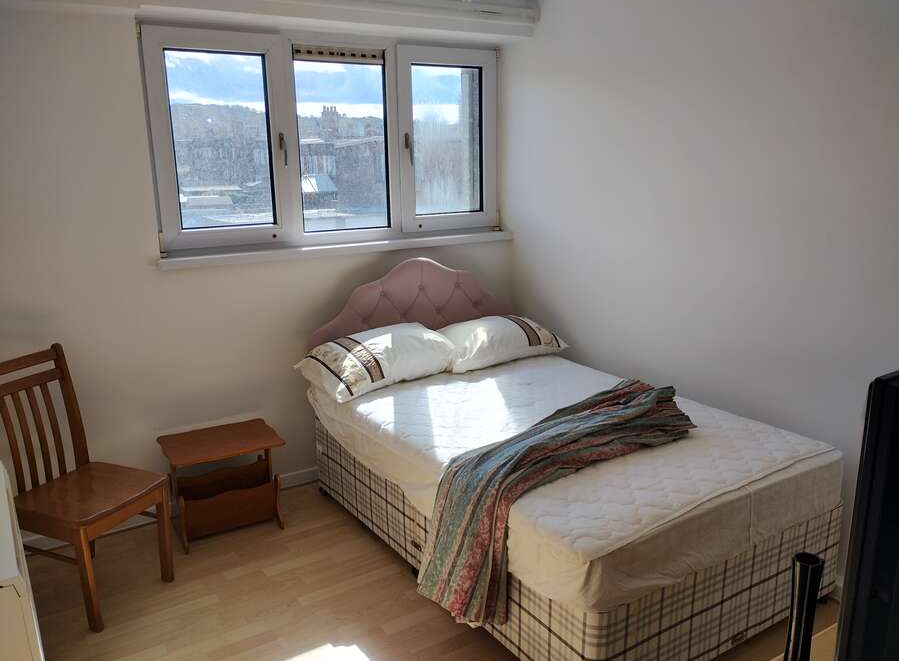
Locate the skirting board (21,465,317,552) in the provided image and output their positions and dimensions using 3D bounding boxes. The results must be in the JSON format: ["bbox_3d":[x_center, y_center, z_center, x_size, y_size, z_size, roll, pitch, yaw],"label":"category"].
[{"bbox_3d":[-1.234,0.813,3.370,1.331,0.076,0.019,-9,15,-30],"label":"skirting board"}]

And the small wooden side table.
[{"bbox_3d":[-0.988,0.678,3.206,0.459,0.403,0.356,-9,15,-30],"label":"small wooden side table"}]

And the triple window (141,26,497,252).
[{"bbox_3d":[-0.503,-0.892,3.465,1.732,0.925,0.078,-9,15,-30],"label":"triple window"}]

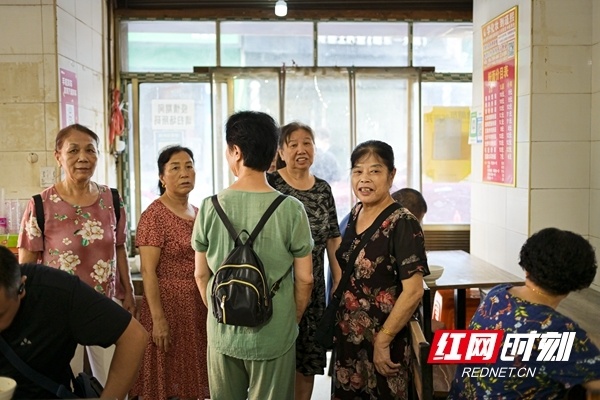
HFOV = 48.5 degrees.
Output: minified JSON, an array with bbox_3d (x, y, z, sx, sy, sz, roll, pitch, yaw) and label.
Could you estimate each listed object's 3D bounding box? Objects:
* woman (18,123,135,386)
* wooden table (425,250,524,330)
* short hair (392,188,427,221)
[{"bbox_3d":[-0.885,0.469,2.679,0.470,1.545,0.300,-1,3,-22],"label":"woman"},{"bbox_3d":[0.920,0.785,4.189,0.600,0.750,1.250,0,3,-2],"label":"wooden table"},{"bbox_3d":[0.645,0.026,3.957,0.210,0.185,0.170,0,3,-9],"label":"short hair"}]

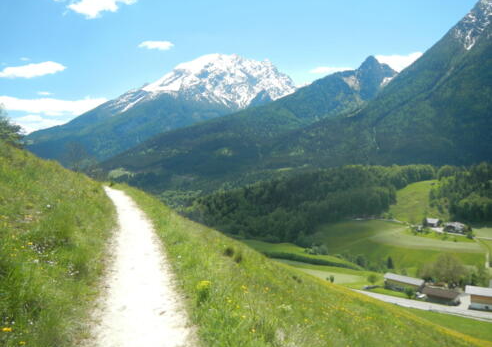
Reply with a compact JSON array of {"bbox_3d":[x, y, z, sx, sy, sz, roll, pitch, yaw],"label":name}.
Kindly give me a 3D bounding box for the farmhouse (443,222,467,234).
[{"bbox_3d":[196.280,50.750,372.000,12.000,9.500,14.000,0,0,-35],"label":"farmhouse"}]

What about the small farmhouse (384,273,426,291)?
[{"bbox_3d":[74.470,51.350,187.000,9.000,6.600,15.800,0,0,-41],"label":"small farmhouse"}]

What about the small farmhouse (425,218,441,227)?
[{"bbox_3d":[185.090,49.620,395.000,10.500,8.000,9.500,0,0,27],"label":"small farmhouse"}]

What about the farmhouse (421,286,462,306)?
[{"bbox_3d":[83.510,52.320,170.000,13.500,5.000,9.000,0,0,38],"label":"farmhouse"}]

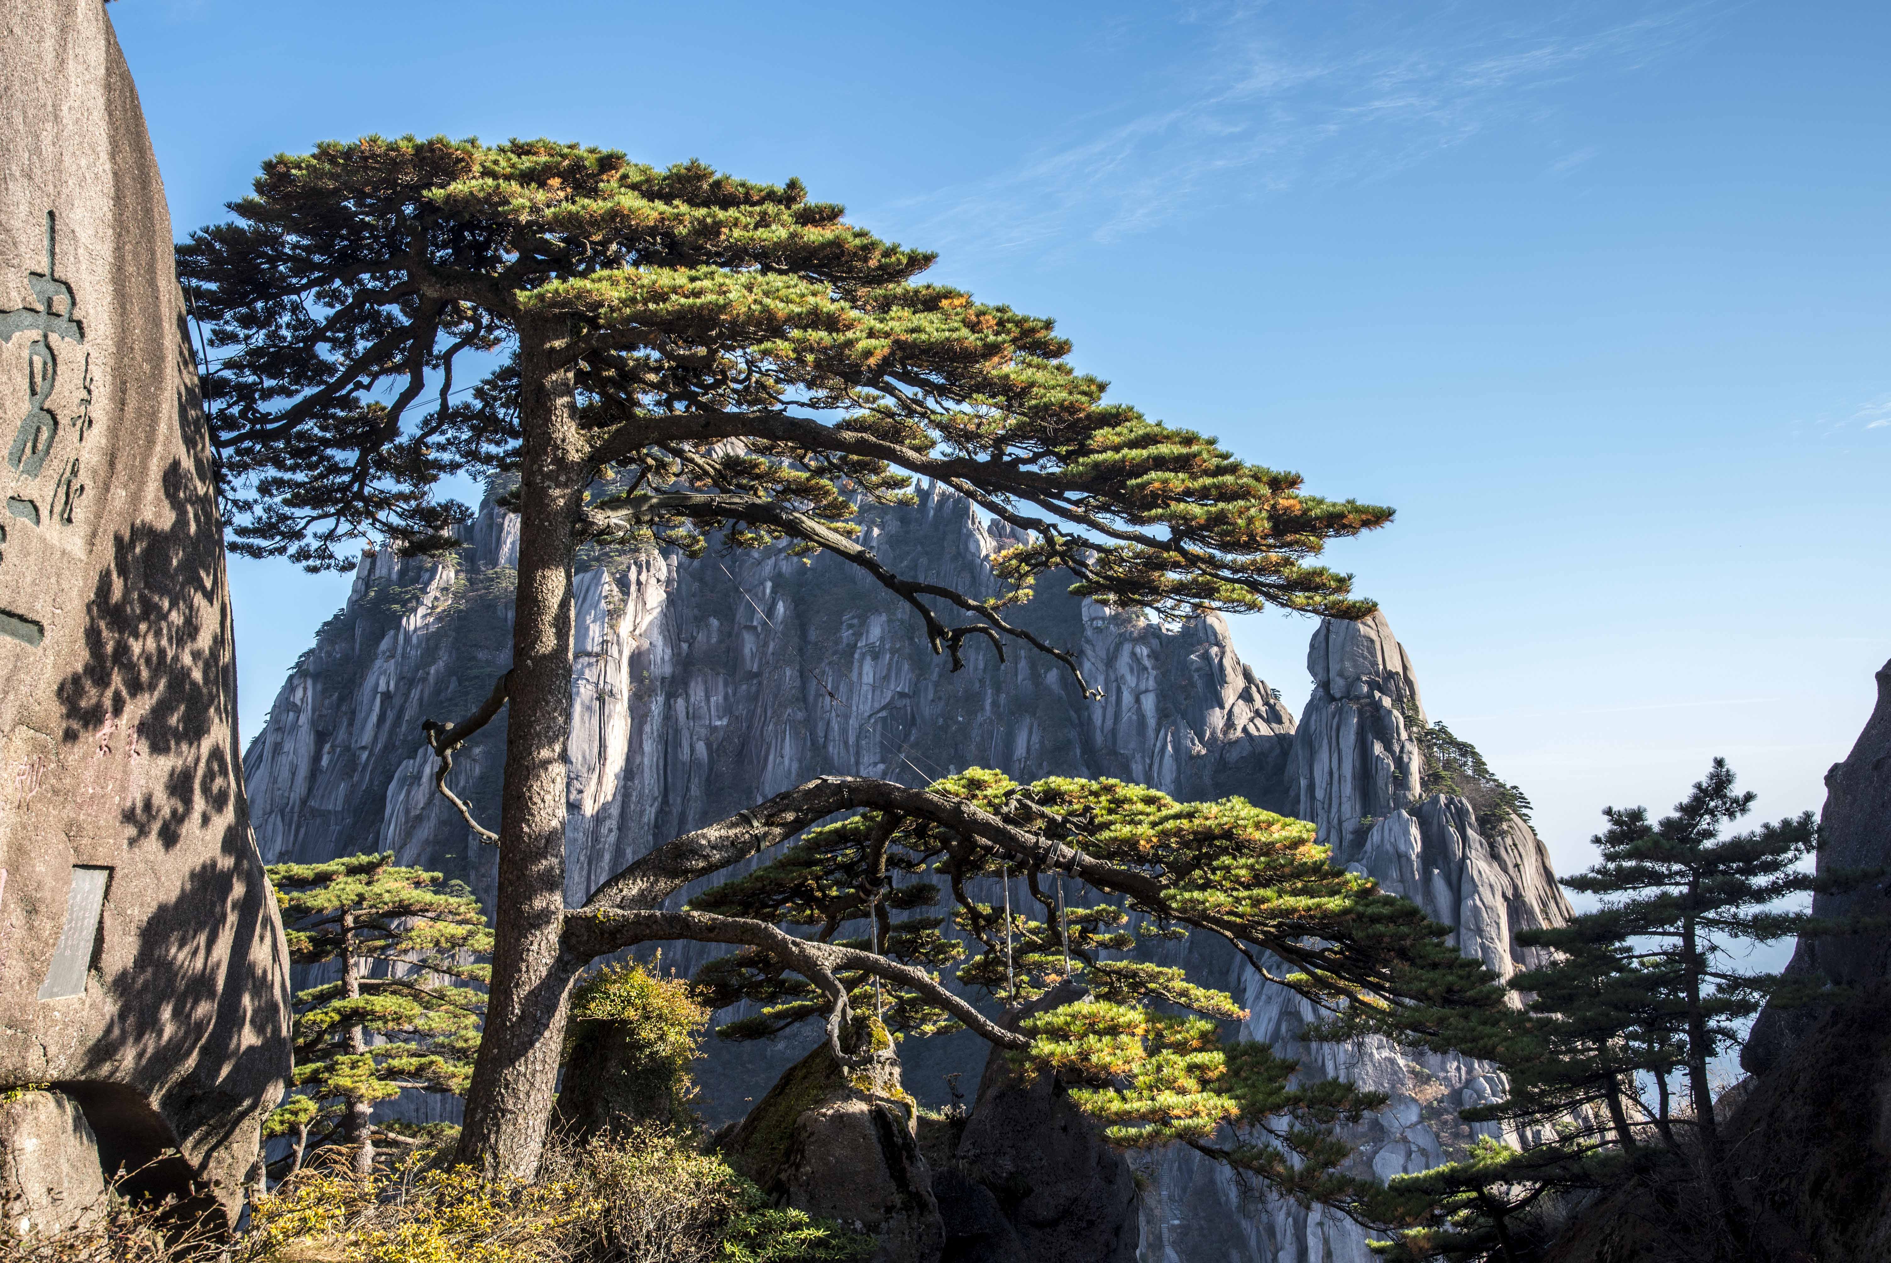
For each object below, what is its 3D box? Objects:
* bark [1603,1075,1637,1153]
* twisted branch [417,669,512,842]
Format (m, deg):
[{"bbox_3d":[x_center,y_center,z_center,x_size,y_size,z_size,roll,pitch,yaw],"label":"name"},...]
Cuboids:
[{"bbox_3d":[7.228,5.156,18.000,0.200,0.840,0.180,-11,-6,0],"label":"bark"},{"bbox_3d":[-4.327,1.138,15.150,0.810,1.550,0.450,0,-6,0],"label":"twisted branch"}]

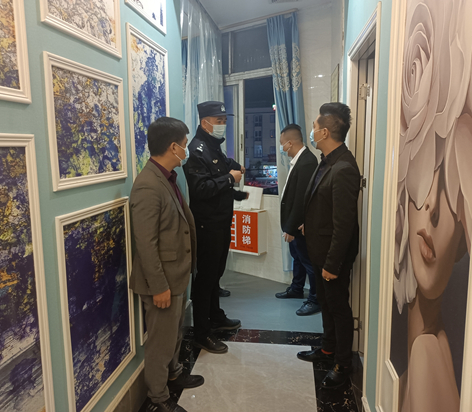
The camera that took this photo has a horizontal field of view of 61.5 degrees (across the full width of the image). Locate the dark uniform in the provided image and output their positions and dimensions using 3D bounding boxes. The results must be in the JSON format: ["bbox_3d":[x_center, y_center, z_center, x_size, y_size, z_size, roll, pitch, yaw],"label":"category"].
[{"bbox_3d":[-0.153,0.199,3.046,0.420,1.590,0.520,1,8,13],"label":"dark uniform"}]

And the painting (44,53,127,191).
[{"bbox_3d":[-0.627,-0.350,1.750,0.030,0.500,0.600,1,8,11],"label":"painting"}]

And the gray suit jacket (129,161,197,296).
[{"bbox_3d":[-0.419,0.101,2.315,0.310,0.750,0.480,1,8,12],"label":"gray suit jacket"}]

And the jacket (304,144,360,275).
[{"bbox_3d":[0.630,0.011,2.638,0.310,0.800,0.480,-2,8,-13],"label":"jacket"}]

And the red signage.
[{"bbox_3d":[0.068,0.283,4.488,0.450,0.454,0.030,5,10,37],"label":"red signage"}]

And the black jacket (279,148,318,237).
[{"bbox_3d":[0.624,-0.147,3.736,0.310,0.770,0.480,-2,8,-8],"label":"black jacket"}]

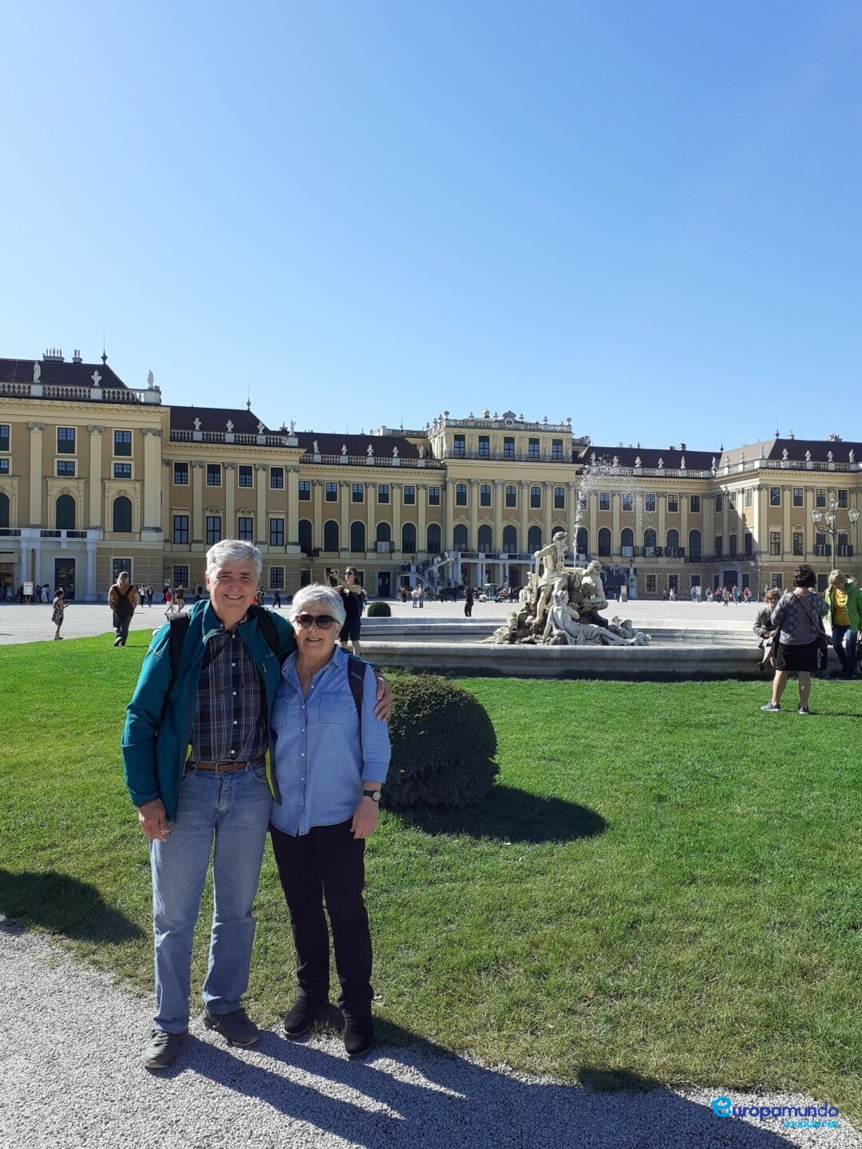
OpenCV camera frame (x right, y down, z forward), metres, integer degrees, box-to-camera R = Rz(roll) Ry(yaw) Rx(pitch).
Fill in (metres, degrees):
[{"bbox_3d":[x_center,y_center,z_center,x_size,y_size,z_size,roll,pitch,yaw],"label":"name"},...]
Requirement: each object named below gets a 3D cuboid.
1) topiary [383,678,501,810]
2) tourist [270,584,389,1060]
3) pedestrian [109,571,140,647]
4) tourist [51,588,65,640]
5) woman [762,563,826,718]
[{"bbox_3d":[0.041,1.140,6.350,0.890,0.860,0.890,0,-1,0],"label":"topiary"},{"bbox_3d":[-0.362,0.820,3.100,0.480,1.580,0.340,0,-1,13],"label":"tourist"},{"bbox_3d":[-7.170,0.795,20.900,0.680,1.780,0.520,0,-1,-17],"label":"pedestrian"},{"bbox_3d":[-11.348,1.203,27.300,0.450,1.570,0.470,0,-1,-26],"label":"tourist"},{"bbox_3d":[4.001,0.710,9.850,0.640,1.630,0.450,0,-1,14],"label":"woman"}]

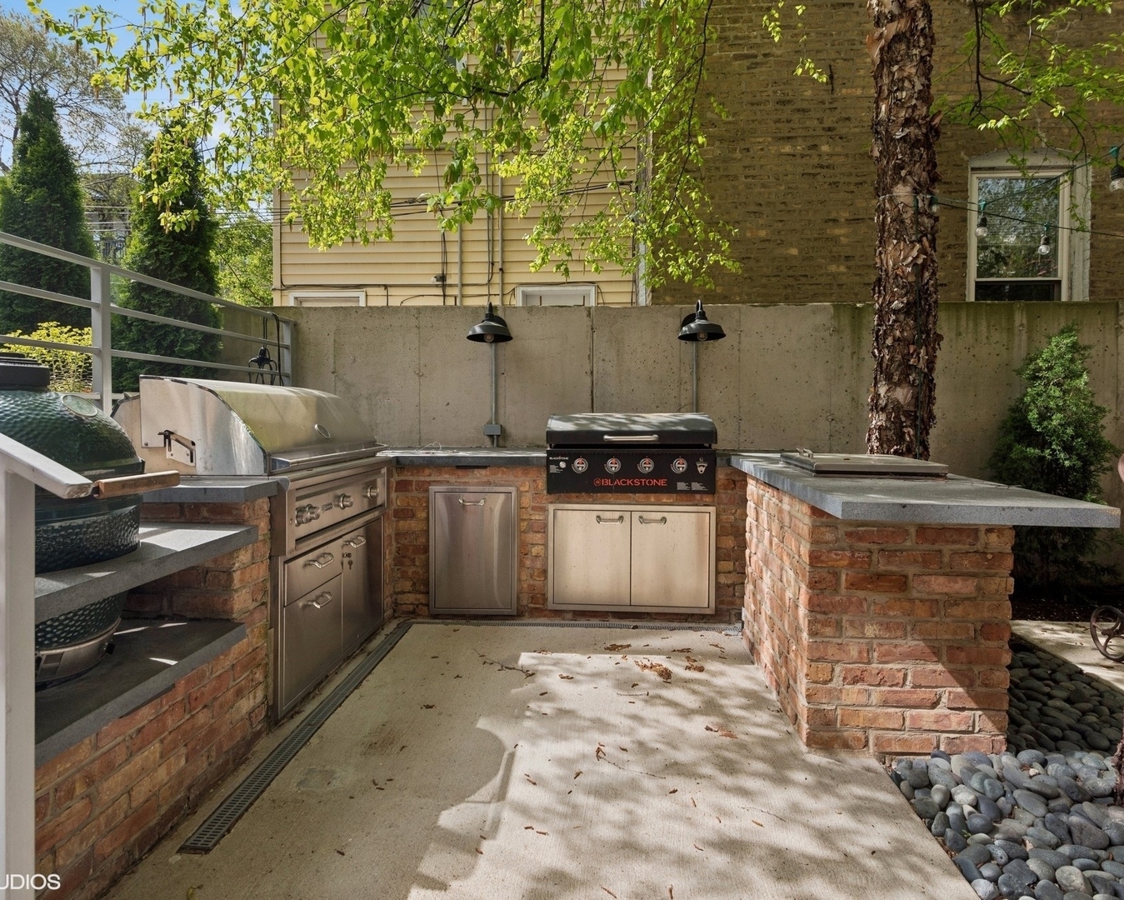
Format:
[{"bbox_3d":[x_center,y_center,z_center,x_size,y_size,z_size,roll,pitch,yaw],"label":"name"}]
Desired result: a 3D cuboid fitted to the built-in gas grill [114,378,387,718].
[{"bbox_3d":[-1.236,0.313,2.558,0.650,1.190,1.000,1,2,3],"label":"built-in gas grill"}]

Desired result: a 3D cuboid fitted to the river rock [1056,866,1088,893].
[{"bbox_3d":[1.246,1.047,1.472,0.072,0.045,0.058,2,4,37],"label":"river rock"}]

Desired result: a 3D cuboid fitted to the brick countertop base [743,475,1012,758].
[{"bbox_3d":[1.095,0.532,2.256,0.605,0.765,0.880,1,2,4],"label":"brick countertop base"}]

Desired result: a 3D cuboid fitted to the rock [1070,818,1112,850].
[{"bbox_3d":[1.276,0.926,1.448,0.067,0.050,0.086,0,3,-15],"label":"rock"}]

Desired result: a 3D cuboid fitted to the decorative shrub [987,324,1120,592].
[{"bbox_3d":[3.021,0.071,3.703,0.680,1.680,0.680,1,2,3],"label":"decorative shrub"}]

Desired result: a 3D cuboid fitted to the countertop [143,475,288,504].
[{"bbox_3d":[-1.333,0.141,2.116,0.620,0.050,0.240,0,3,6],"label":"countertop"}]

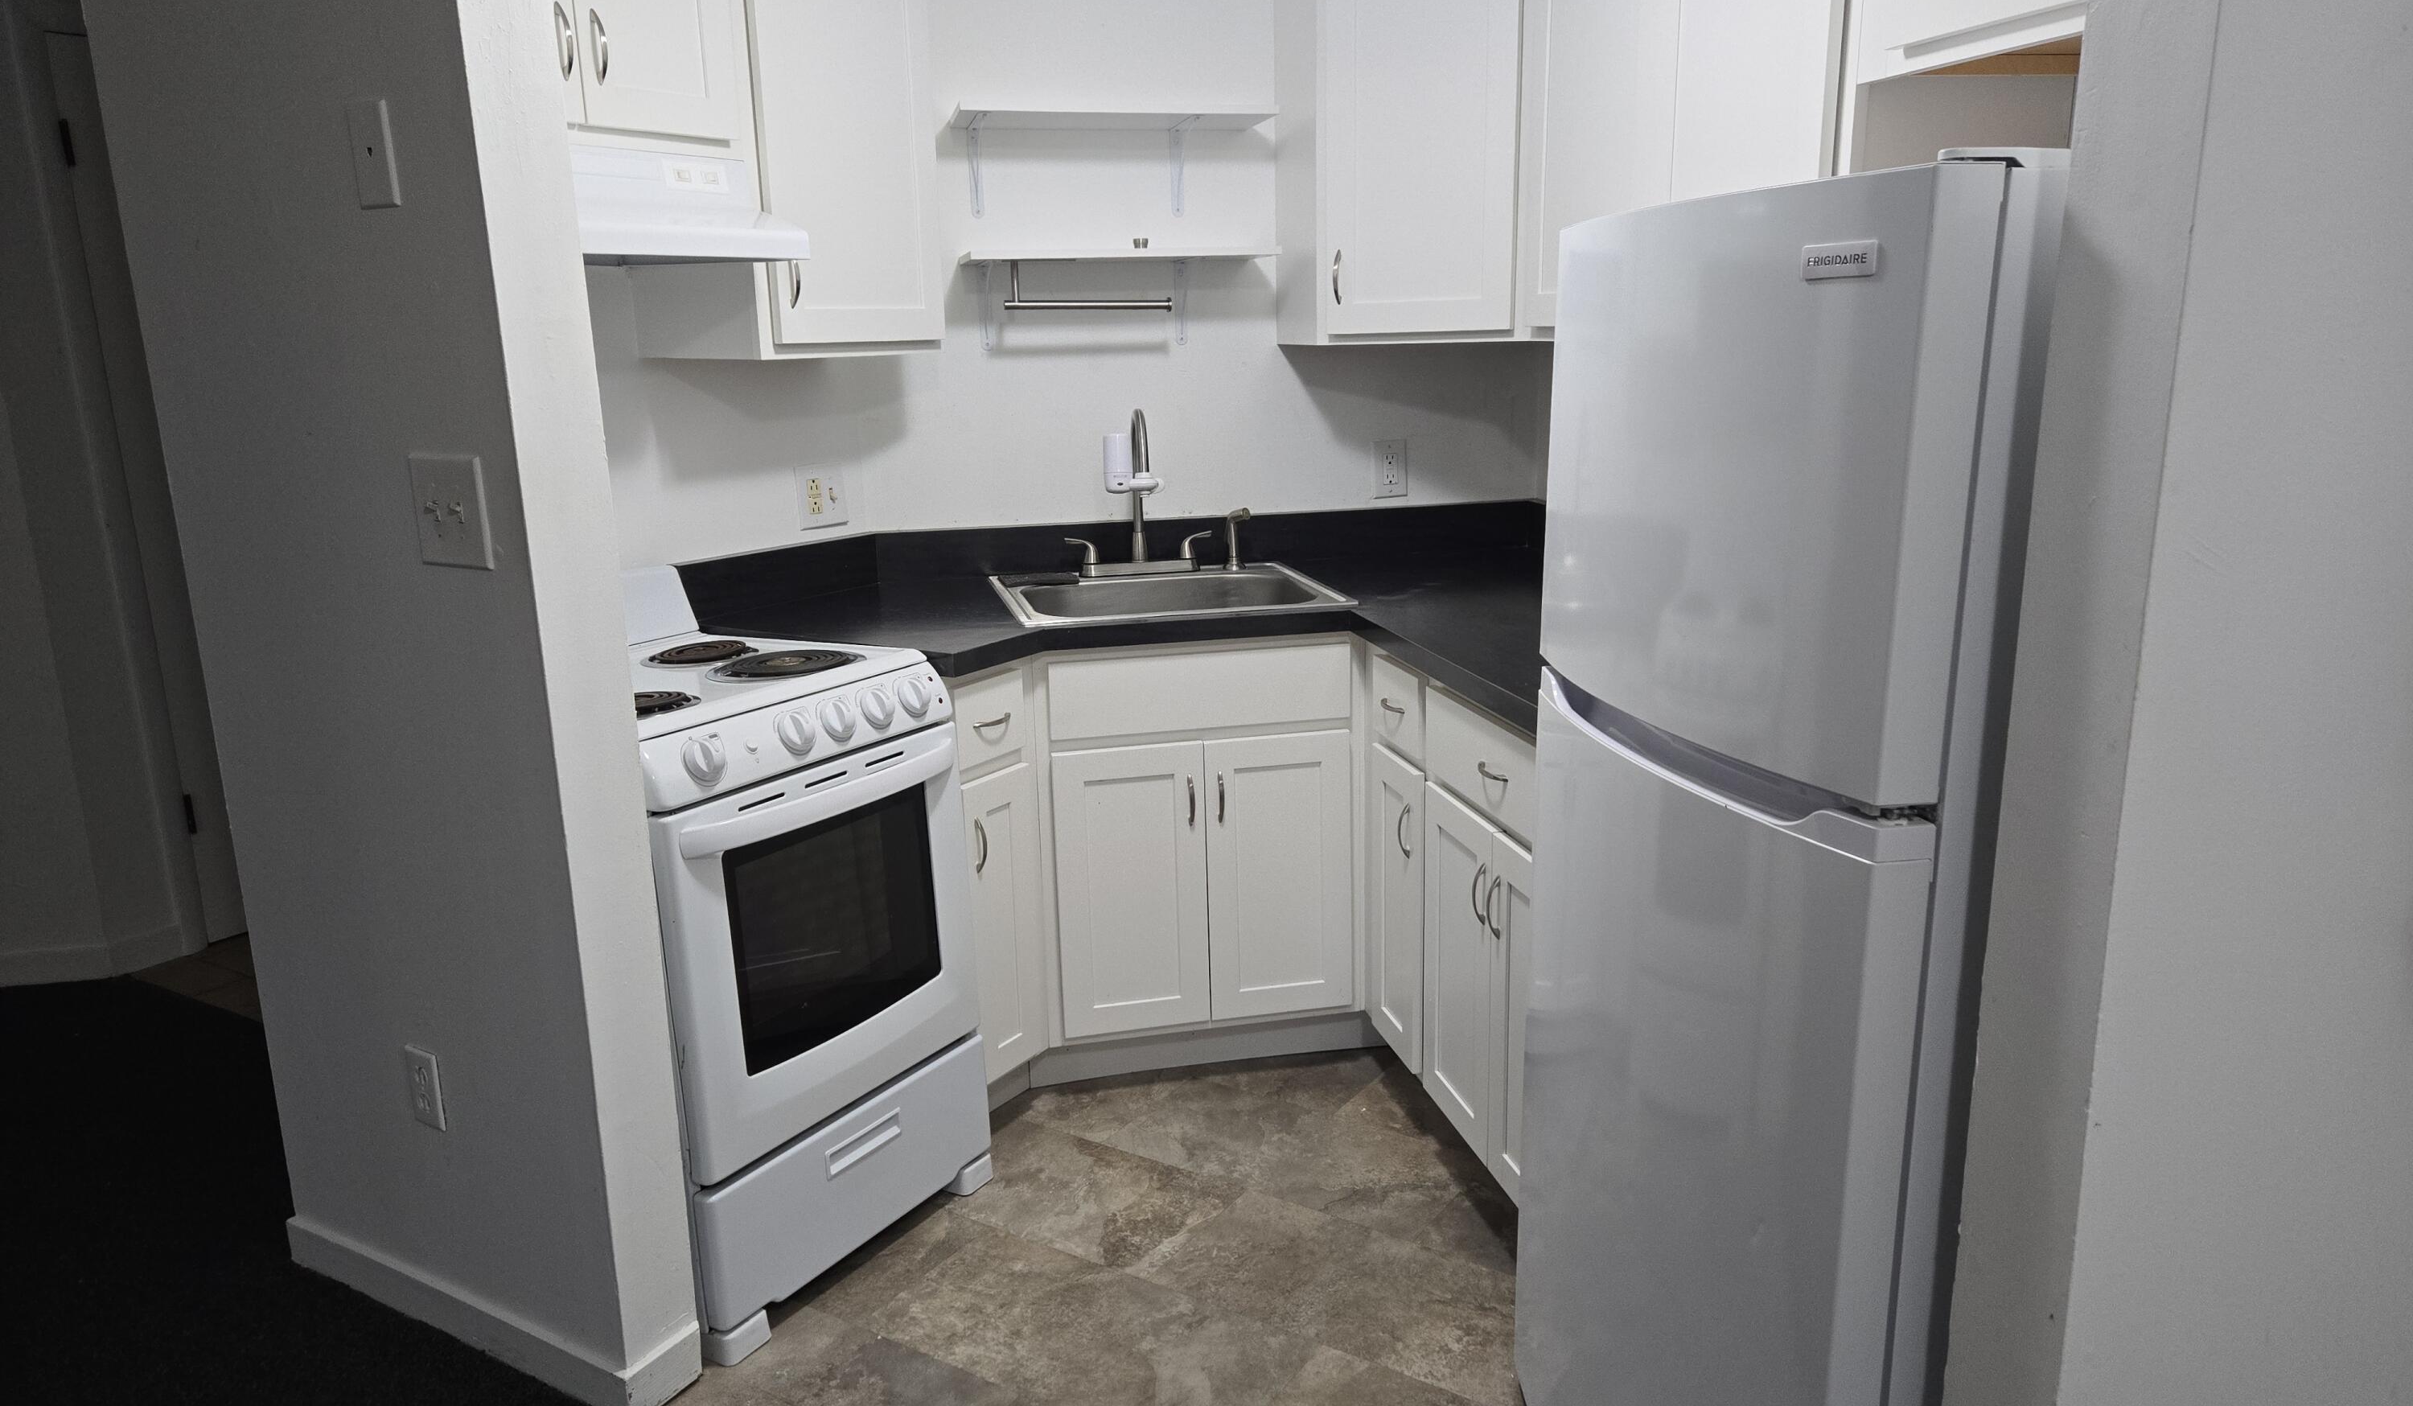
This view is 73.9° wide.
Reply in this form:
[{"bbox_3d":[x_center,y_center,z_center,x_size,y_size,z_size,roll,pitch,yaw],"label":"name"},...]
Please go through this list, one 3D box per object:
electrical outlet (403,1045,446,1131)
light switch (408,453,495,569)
[{"bbox_3d":[-1.092,0.539,2.241,0.070,0.114,0.014,7,15,31],"label":"electrical outlet"},{"bbox_3d":[-0.914,-0.231,1.933,0.135,0.132,0.020,7,15,31],"label":"light switch"}]

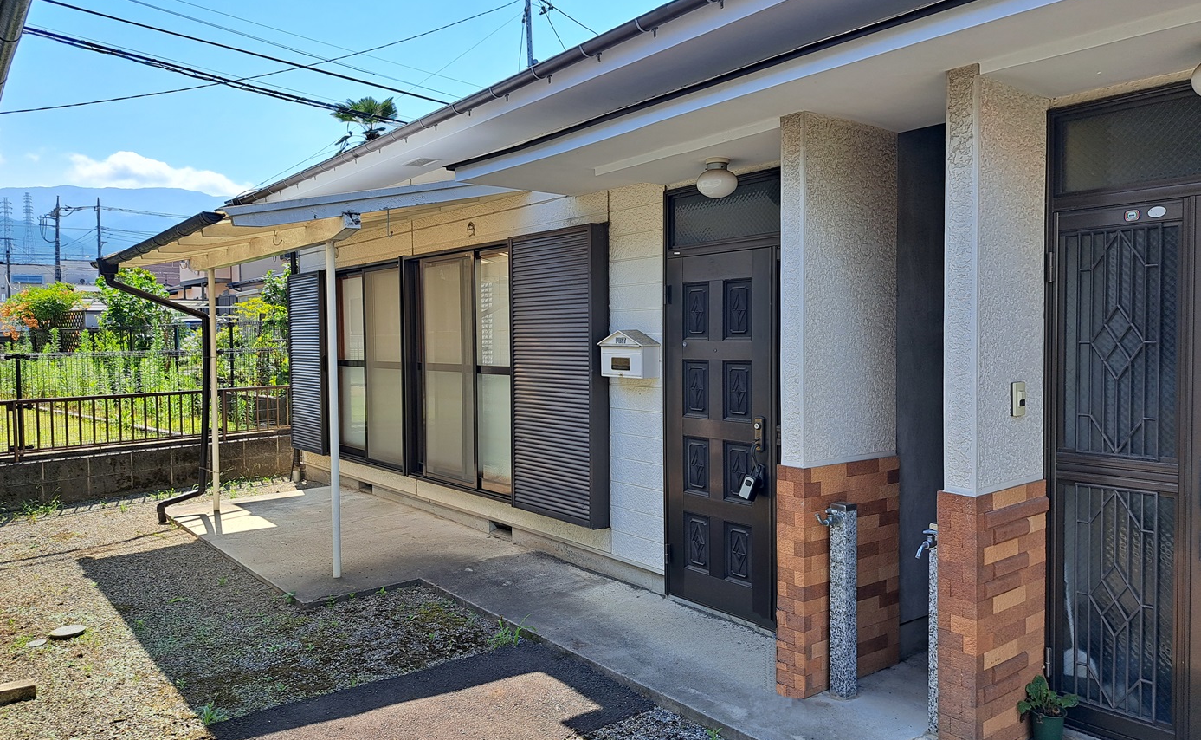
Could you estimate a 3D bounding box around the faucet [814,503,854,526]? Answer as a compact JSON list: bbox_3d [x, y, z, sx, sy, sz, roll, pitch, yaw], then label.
[{"bbox_3d":[0.929,0.600,3.400,0.143,0.077,0.062,-2,3,-39],"label":"faucet"}]

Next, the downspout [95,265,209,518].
[{"bbox_3d":[-3.839,0.202,7.222,0.850,2.270,0.160,-2,2,-39],"label":"downspout"}]

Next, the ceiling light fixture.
[{"bbox_3d":[0.573,-0.939,4.095,0.200,0.190,0.200,0,2,0],"label":"ceiling light fixture"}]

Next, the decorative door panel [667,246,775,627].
[{"bbox_3d":[0.637,0.337,4.515,0.060,1.930,0.770,-2,2,-39],"label":"decorative door panel"}]

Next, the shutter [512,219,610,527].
[{"bbox_3d":[-0.281,0.035,5.507,0.140,1.870,0.920,-2,2,-39],"label":"shutter"}]

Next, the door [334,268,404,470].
[{"bbox_3d":[-2.193,-0.055,7.796,0.090,1.790,1.550,-2,3,-39],"label":"door"}]

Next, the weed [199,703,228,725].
[{"bbox_3d":[-1.610,1.429,3.460,0.100,0.080,0.105,-2,3,-39],"label":"weed"}]

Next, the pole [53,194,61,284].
[{"bbox_3d":[-37.003,-5.952,56.856,0.380,11.907,0.380,-2,2,-39],"label":"pole"}]

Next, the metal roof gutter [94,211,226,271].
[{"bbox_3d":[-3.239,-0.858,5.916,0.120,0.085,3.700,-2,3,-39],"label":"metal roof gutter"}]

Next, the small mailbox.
[{"bbox_3d":[0.163,-0.096,4.954,0.140,0.279,0.415,-2,2,-39],"label":"small mailbox"}]

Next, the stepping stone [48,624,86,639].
[{"bbox_3d":[-2.917,1.442,4.558,0.172,0.030,0.172,-2,2,-39],"label":"stepping stone"}]

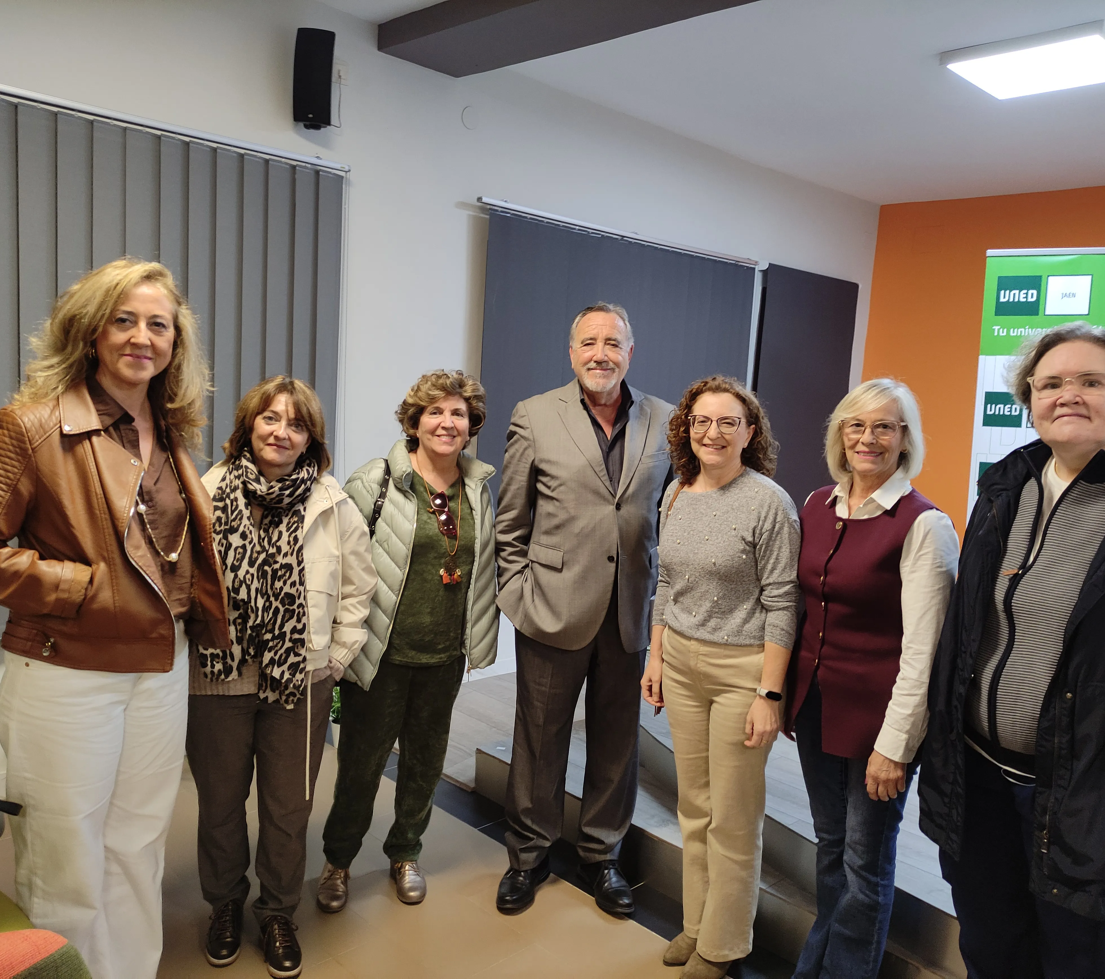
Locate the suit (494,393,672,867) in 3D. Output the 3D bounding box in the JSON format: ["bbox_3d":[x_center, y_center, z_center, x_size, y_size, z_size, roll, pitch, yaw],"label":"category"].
[{"bbox_3d":[0.092,0.413,2.839,0.515,1.483,0.340,3,7,-7],"label":"suit"}]

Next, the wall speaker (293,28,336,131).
[{"bbox_3d":[-0.906,-1.556,3.592,0.148,0.360,0.180,2,15,-11],"label":"wall speaker"}]

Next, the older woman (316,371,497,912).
[{"bbox_3d":[-0.457,0.443,2.797,0.510,1.589,0.360,2,7,-14],"label":"older woman"}]

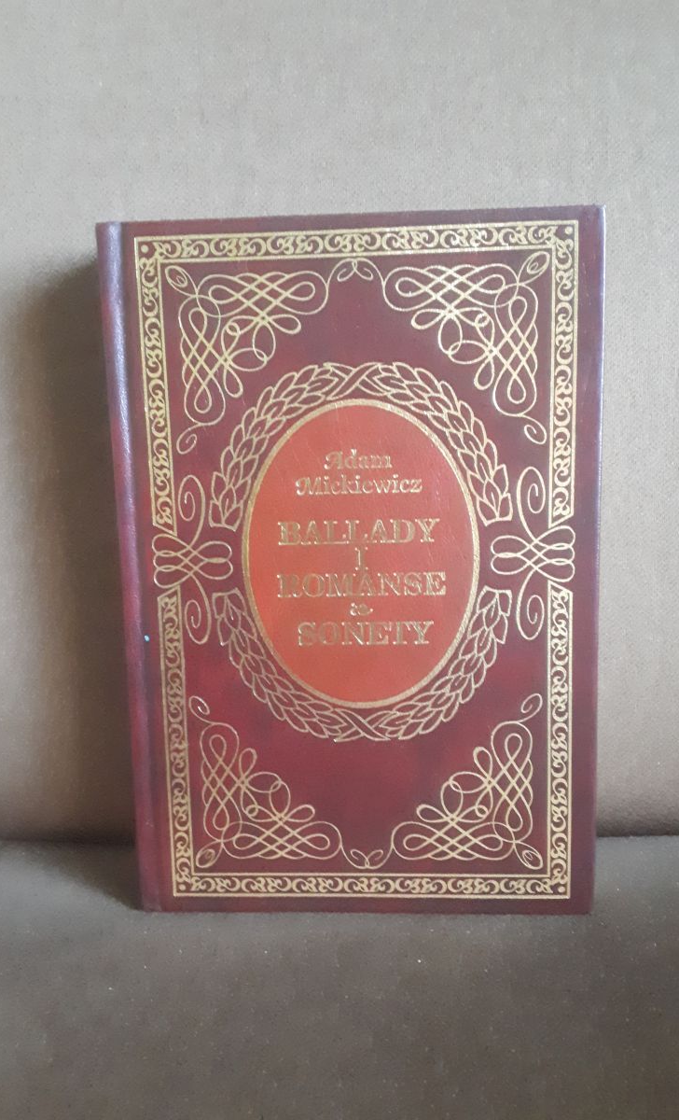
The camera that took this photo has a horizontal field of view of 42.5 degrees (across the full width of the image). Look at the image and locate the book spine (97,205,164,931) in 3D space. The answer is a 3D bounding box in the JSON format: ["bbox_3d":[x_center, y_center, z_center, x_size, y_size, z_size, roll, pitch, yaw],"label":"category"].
[{"bbox_3d":[-0.061,0.007,0.272,0.010,0.208,0.024,-1,9,3],"label":"book spine"}]

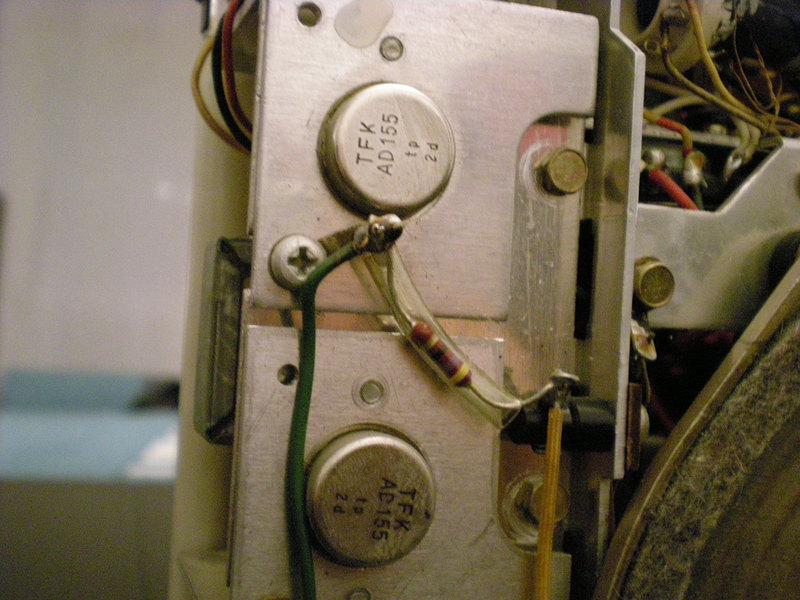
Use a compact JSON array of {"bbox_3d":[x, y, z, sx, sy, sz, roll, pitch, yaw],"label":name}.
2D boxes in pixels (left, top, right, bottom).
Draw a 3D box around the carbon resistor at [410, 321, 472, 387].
[{"bbox_3d":[0.005,0.006,0.119,0.003,0.009,0.003,-42,5,0],"label":"carbon resistor"}]

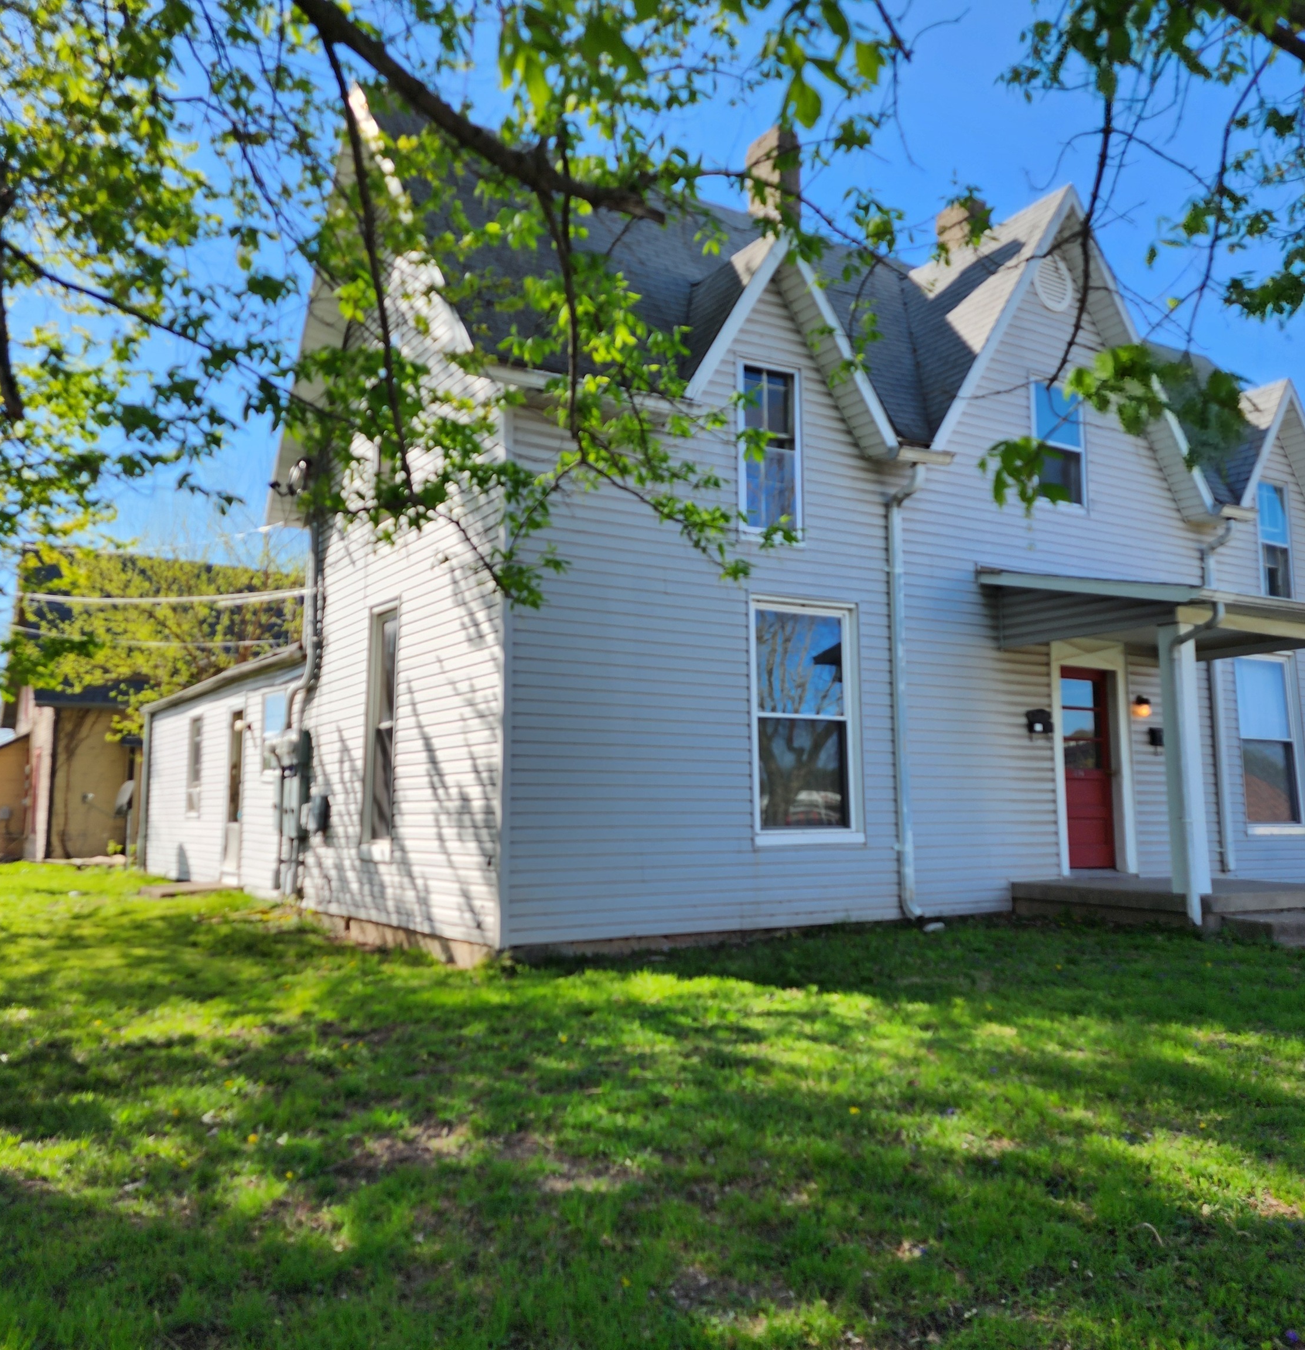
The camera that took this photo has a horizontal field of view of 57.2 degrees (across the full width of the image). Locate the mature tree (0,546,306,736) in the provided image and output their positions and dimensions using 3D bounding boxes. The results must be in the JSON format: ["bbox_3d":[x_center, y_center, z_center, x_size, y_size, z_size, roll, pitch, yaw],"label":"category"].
[{"bbox_3d":[-9.581,0.495,24.010,5.800,6.600,5.800,4,-8,-32],"label":"mature tree"}]

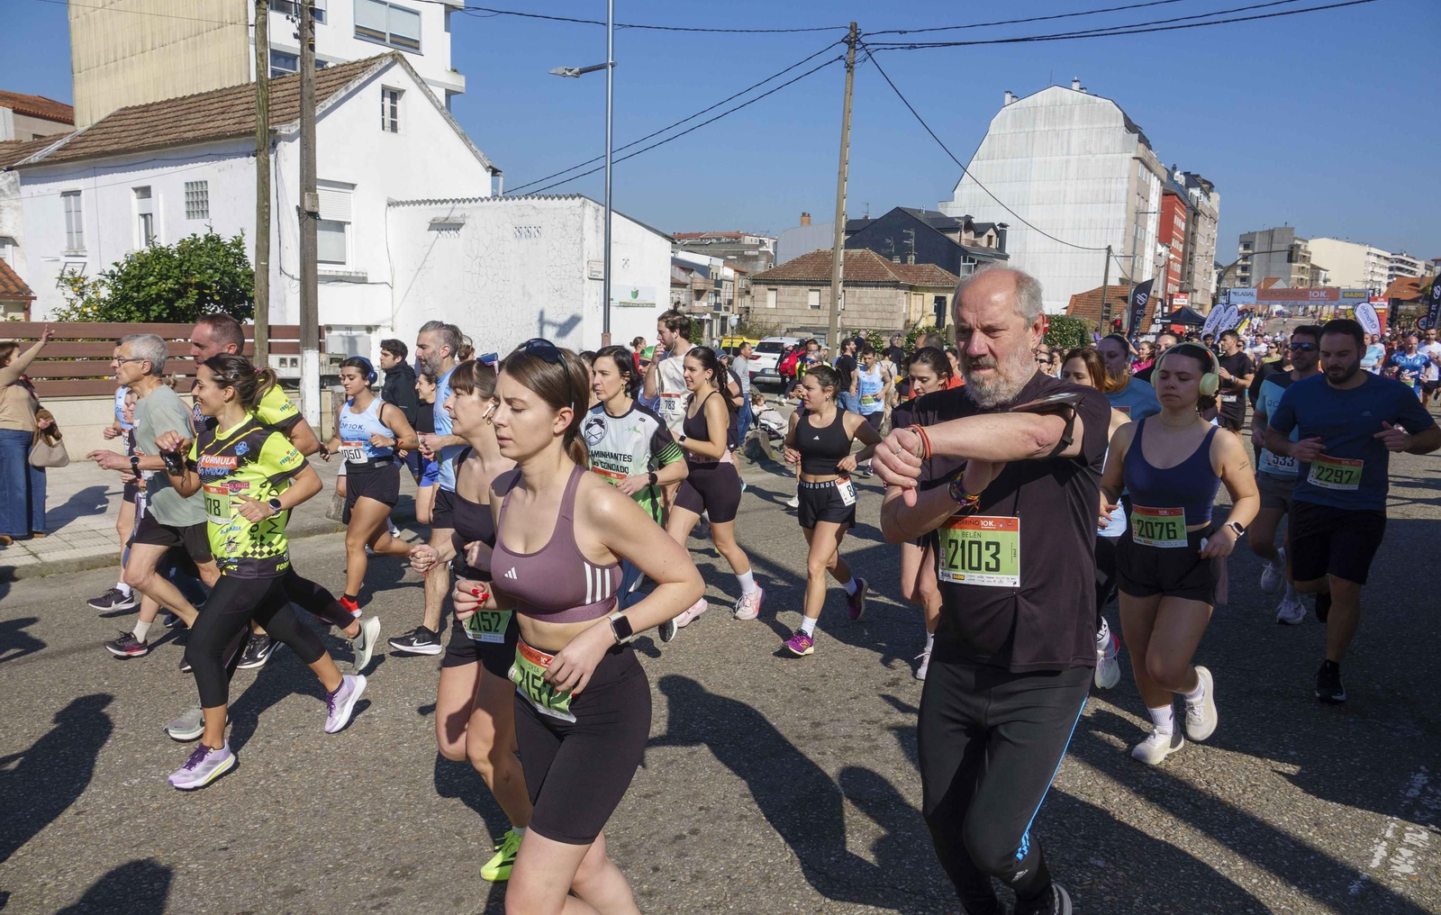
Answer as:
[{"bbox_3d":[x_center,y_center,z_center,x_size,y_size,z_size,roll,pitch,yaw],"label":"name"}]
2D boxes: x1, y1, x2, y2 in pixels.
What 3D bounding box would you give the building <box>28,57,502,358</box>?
[{"bbox_3d":[-12.295,-5.715,24.799,12.497,7.677,5.566,7,10,34],"label":"building"}]

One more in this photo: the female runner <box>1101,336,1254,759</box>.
[{"bbox_3d":[1.729,0.352,3.620,0.540,1.600,0.620,7,10,39],"label":"female runner"}]

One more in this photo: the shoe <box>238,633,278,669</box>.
[{"bbox_3d":[-2.306,0.955,4.850,0.110,0.130,0.290,6,9,33],"label":"shoe"}]

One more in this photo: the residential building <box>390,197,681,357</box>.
[{"bbox_3d":[-4.203,-3.272,20.762,5.900,4.285,2.750,7,10,34],"label":"residential building"}]

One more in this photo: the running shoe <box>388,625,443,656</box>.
[{"bbox_3d":[-1.622,0.974,5.115,0.285,0.125,0.110,12,2,-31],"label":"running shoe"}]

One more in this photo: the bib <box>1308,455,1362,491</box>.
[{"bbox_3d":[2.688,0.069,4.200,0.197,0.147,0.022,13,31,27],"label":"bib"}]

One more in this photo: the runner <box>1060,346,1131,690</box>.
[{"bbox_3d":[1.581,0.308,4.170,0.520,1.600,0.720,7,10,40],"label":"runner"}]

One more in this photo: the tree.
[{"bbox_3d":[-7.900,-1.600,13.300,2.400,2.900,2.600,9,11,44],"label":"tree"}]

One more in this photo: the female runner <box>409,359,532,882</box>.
[{"bbox_3d":[-0.660,0.500,2.870,0.680,1.600,0.500,-6,10,-43],"label":"female runner"}]

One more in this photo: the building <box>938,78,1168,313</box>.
[{"bbox_3d":[36.000,-24.400,103.500,19.500,27.000,21.000,6,9,31],"label":"building"}]

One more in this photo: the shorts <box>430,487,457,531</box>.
[{"bbox_3d":[-1.325,0.215,4.970,0.340,0.360,0.400,-6,10,-42],"label":"shorts"}]

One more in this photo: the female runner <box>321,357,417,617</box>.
[{"bbox_3d":[-2.088,0.186,5.718,0.500,1.558,0.710,8,10,37],"label":"female runner"}]

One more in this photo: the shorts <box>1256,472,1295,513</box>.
[{"bbox_3d":[3.380,0.190,5.700,0.380,0.330,0.330,7,9,35],"label":"shorts"}]

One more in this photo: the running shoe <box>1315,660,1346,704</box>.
[{"bbox_3d":[2.888,1.061,4.541,0.113,0.122,0.290,7,9,32],"label":"running shoe"}]

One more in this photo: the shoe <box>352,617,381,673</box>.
[{"bbox_3d":[-1.669,0.874,4.520,0.105,0.285,0.125,8,-20,42],"label":"shoe"}]

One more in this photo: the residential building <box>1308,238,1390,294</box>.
[{"bbox_3d":[185.400,-54.500,288.000,19.000,19.000,27.000,9,11,44],"label":"residential building"}]

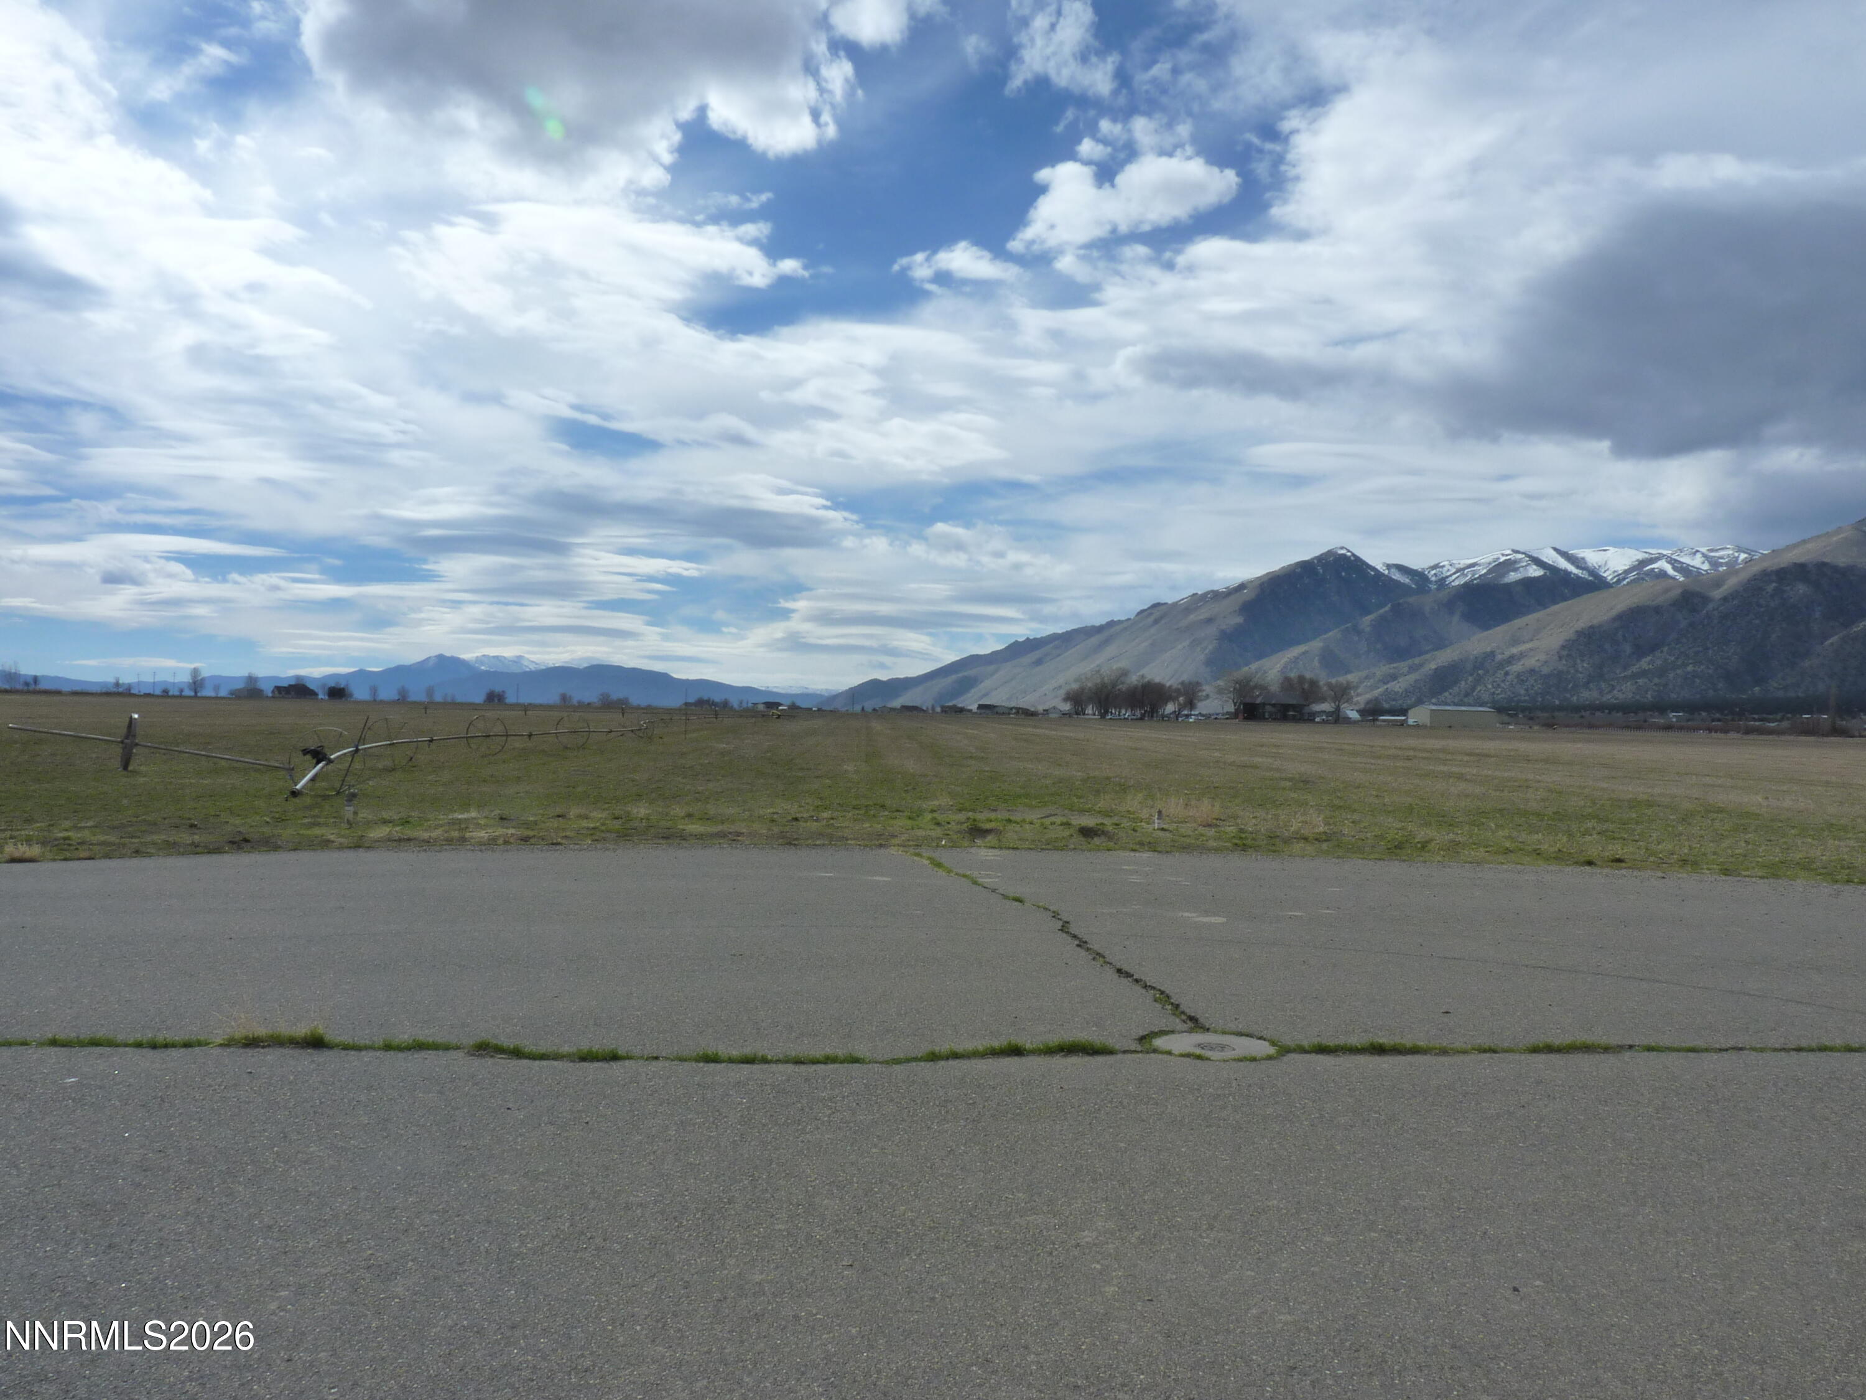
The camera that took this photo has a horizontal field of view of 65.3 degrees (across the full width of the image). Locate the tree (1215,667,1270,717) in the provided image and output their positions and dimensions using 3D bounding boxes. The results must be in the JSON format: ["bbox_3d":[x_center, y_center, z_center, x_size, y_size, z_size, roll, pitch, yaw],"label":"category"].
[{"bbox_3d":[83.010,-1.660,390.000,13.780,13.870,12.820,1,0,0],"label":"tree"}]

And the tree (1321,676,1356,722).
[{"bbox_3d":[103.210,-0.190,370.000,8.720,11.860,8.110,1,0,0],"label":"tree"}]

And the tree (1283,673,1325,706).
[{"bbox_3d":[104.510,-0.820,410.000,12.070,13.140,11.230,1,0,0],"label":"tree"}]

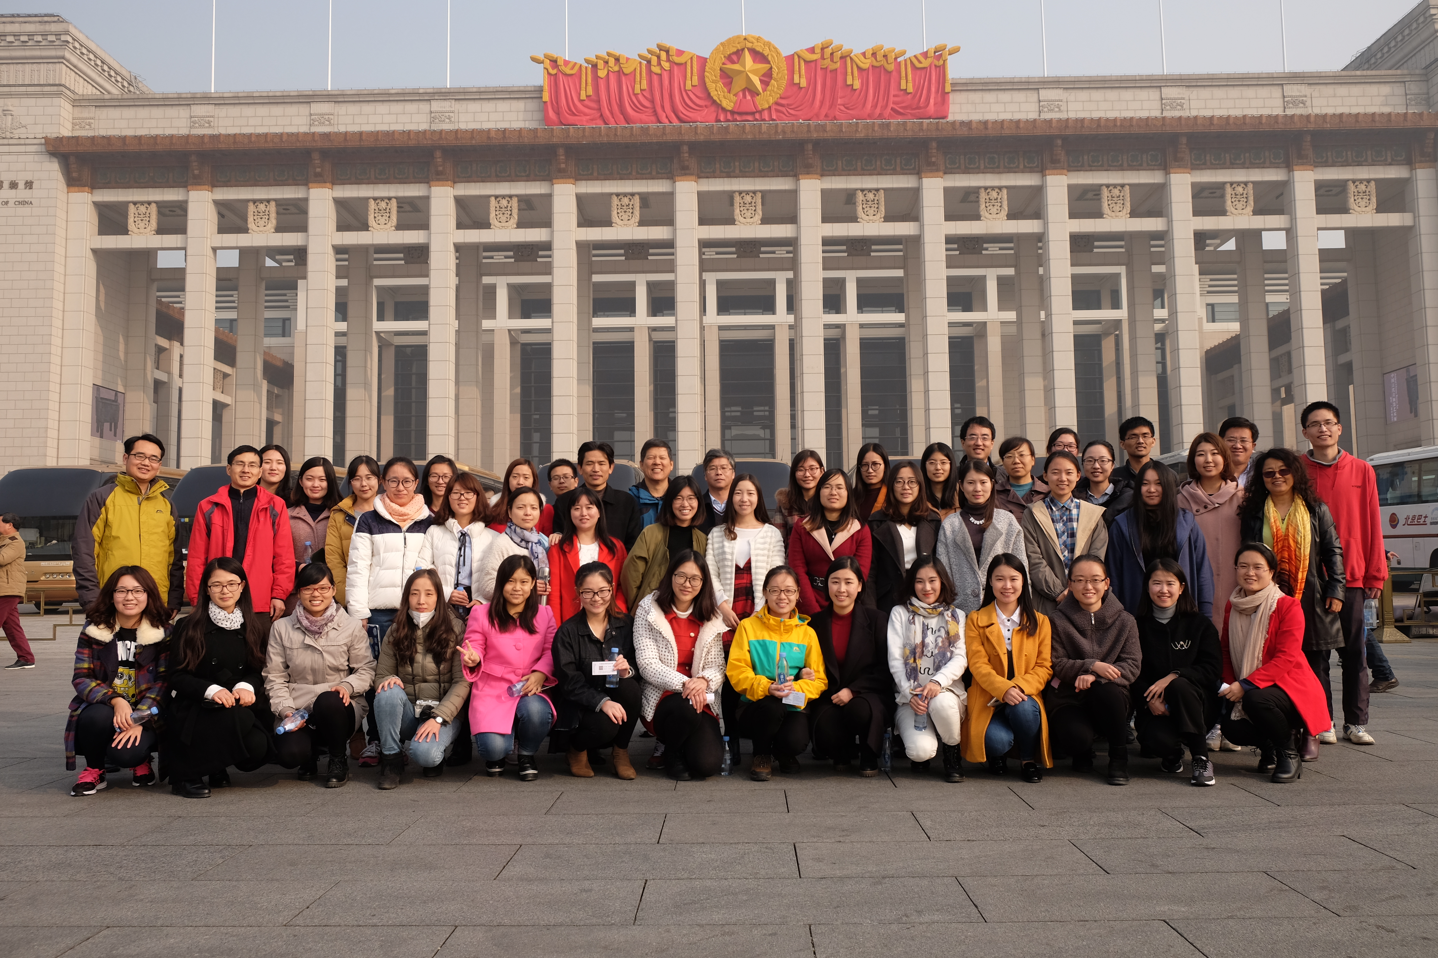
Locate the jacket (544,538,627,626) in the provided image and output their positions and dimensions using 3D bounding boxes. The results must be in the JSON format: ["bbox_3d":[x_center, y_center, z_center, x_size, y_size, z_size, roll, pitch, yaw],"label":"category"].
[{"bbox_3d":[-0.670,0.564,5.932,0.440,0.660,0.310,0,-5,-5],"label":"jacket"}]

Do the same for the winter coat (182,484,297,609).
[{"bbox_3d":[-2.846,0.407,6.873,0.610,0.760,0.310,0,-5,-14],"label":"winter coat"}]

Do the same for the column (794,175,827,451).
[{"bbox_3d":[7.000,-8.338,85.695,1.600,28.790,1.600,-1,-5,1],"label":"column"}]

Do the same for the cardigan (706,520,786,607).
[{"bbox_3d":[0.144,0.459,6.180,0.440,0.460,0.280,-1,-4,2],"label":"cardigan"}]

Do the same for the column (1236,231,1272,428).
[{"bbox_3d":[43.329,-8.073,94.061,1.600,28.790,1.600,-1,-5,1],"label":"column"}]

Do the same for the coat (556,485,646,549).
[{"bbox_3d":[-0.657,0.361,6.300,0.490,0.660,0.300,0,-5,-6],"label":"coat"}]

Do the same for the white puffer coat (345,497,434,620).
[{"bbox_3d":[-1.761,0.426,6.270,0.520,0.660,0.320,1,-5,-19],"label":"white puffer coat"}]

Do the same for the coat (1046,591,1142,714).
[{"bbox_3d":[1.760,0.816,5.440,0.420,0.550,0.420,-1,-5,7],"label":"coat"}]

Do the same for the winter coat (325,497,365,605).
[{"bbox_3d":[-1.993,0.444,6.450,0.430,0.750,0.290,0,-5,-9],"label":"winter coat"}]

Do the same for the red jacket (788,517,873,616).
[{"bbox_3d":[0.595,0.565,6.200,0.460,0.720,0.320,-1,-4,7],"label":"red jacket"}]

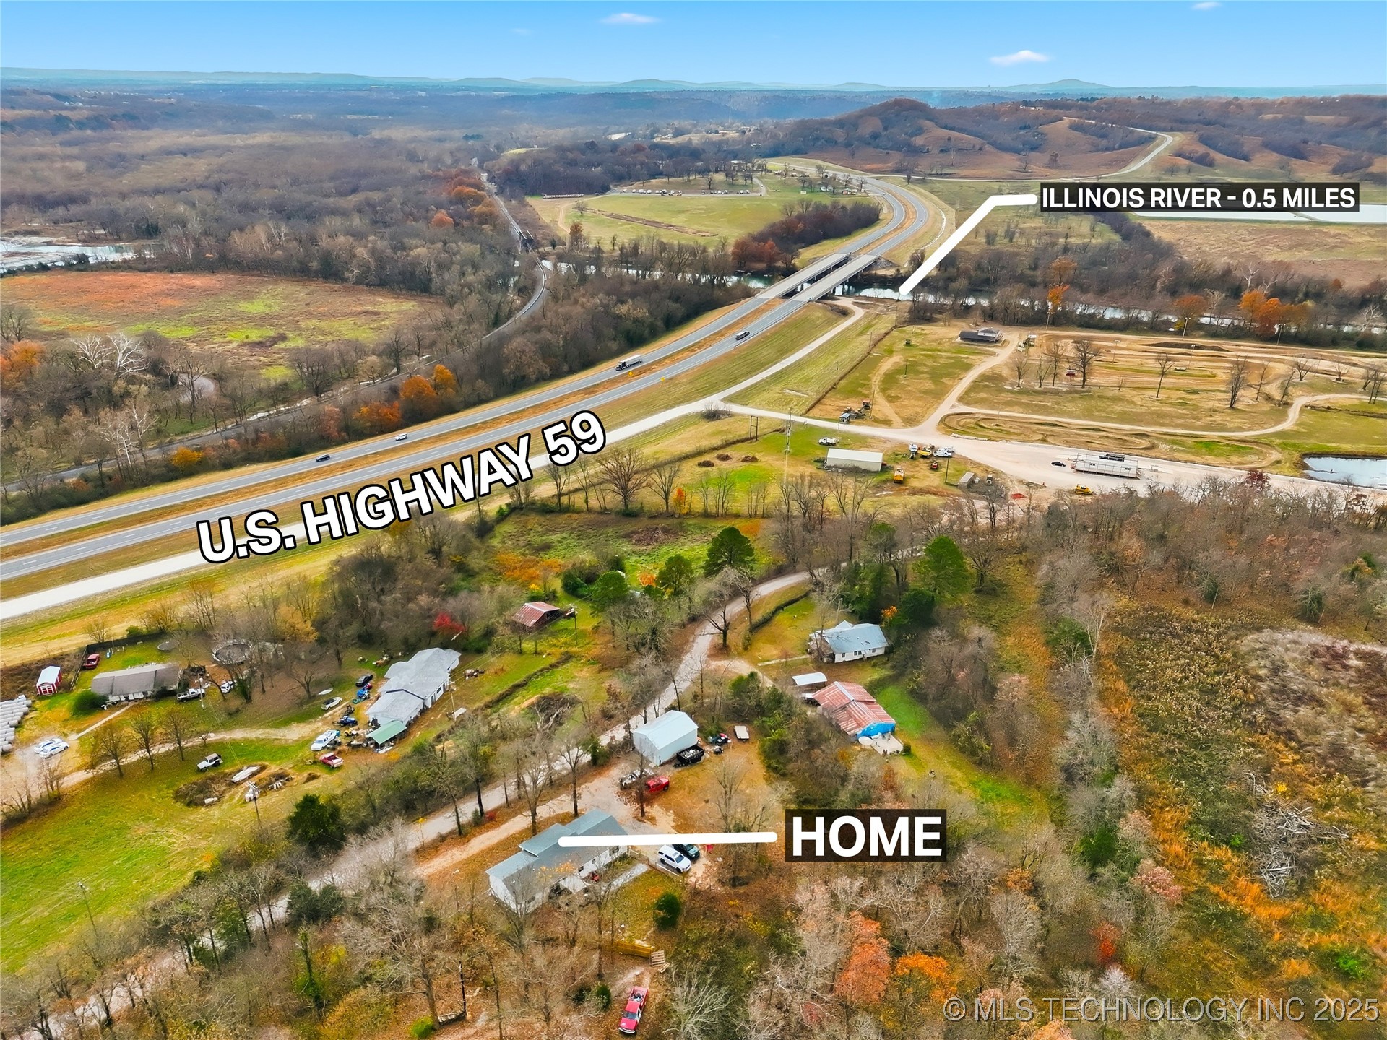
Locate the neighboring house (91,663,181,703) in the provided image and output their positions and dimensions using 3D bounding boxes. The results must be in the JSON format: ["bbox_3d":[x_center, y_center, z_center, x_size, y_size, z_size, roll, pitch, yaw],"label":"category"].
[{"bbox_3d":[-118.010,34.454,204.787,15.900,4.400,9.300,-8,25,-16],"label":"neighboring house"}]

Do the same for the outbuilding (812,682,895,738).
[{"bbox_3d":[32.200,37.970,192.405,10.400,4.200,14.200,-10,26,-21],"label":"outbuilding"}]

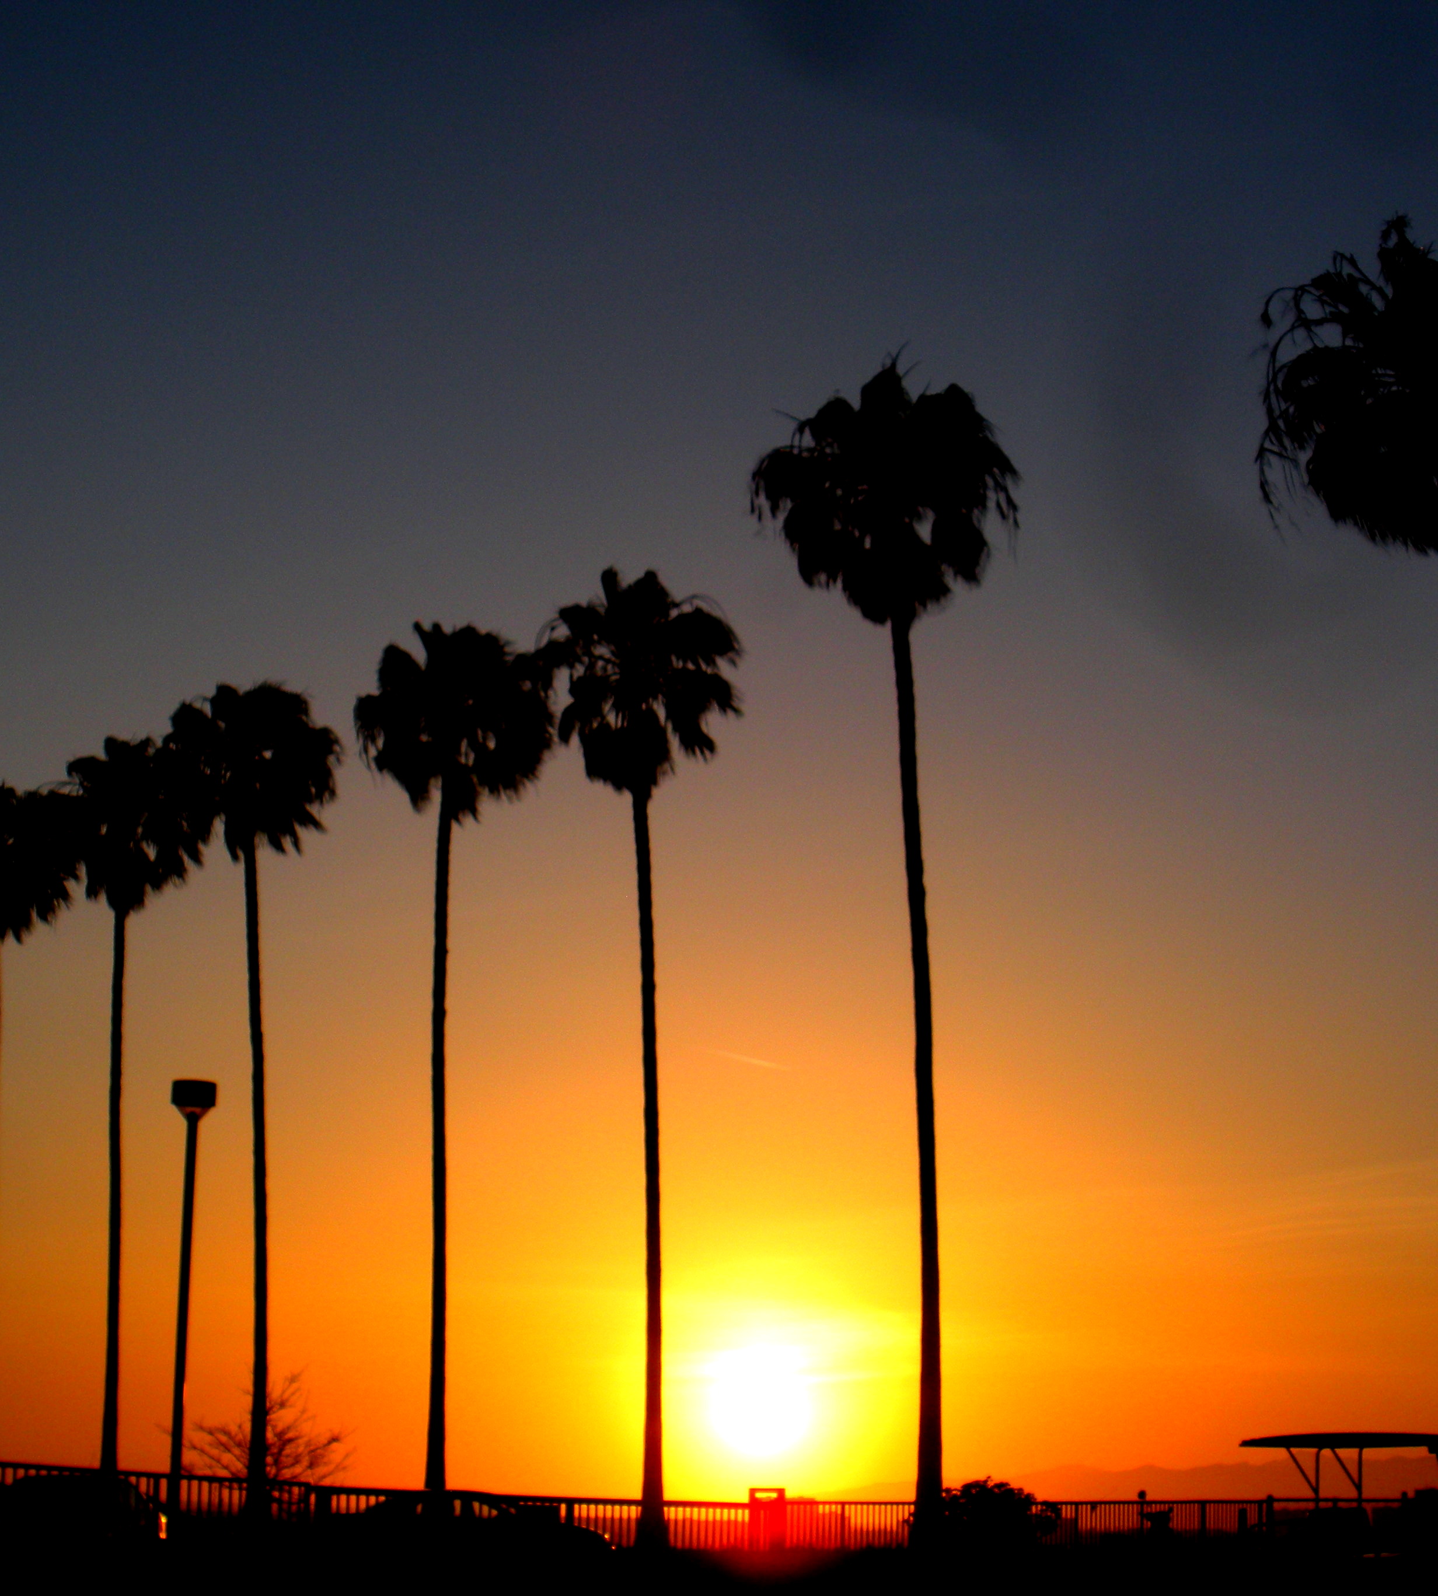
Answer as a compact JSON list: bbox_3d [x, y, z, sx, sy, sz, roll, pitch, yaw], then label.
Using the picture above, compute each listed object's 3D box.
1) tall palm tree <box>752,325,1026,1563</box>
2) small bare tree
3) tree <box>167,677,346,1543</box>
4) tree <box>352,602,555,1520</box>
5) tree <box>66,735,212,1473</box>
[{"bbox_3d":[2.593,1.990,49.307,4.260,18.713,4.260,0,-13,0],"label":"tall palm tree"},{"bbox_3d":[-9.636,13.912,68.371,3.591,3.415,3.591,0,-13,0],"label":"small bare tree"},{"bbox_3d":[-10.127,6.209,68.297,3.759,17.924,3.759,0,-13,0],"label":"tree"},{"bbox_3d":[-5.221,5.030,61.703,3.957,17.389,3.957,0,-13,0],"label":"tree"},{"bbox_3d":[-13.736,7.240,74.449,3.462,17.887,3.462,0,-13,0],"label":"tree"}]

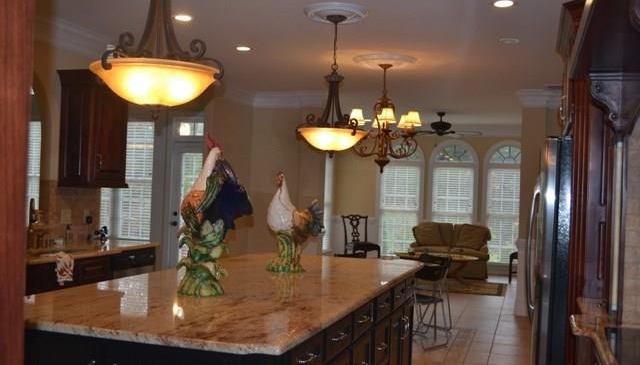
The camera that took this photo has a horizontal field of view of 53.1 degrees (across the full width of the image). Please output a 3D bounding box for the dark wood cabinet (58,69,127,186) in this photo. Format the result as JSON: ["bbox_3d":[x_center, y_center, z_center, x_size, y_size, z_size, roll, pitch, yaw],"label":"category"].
[{"bbox_3d":[-2.136,-0.495,6.152,0.360,1.070,0.580,2,-1,18],"label":"dark wood cabinet"}]

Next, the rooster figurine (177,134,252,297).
[{"bbox_3d":[-0.509,0.159,3.090,0.360,0.770,0.230,2,-1,-9],"label":"rooster figurine"}]

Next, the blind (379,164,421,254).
[{"bbox_3d":[1.572,0.567,12.694,0.800,1.810,0.060,2,-1,18],"label":"blind"}]

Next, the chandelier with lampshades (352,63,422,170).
[{"bbox_3d":[0.625,-0.632,6.270,0.710,1.070,0.710,2,-1,18],"label":"chandelier with lampshades"}]

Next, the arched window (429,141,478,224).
[{"bbox_3d":[2.597,0.350,12.405,0.950,2.330,0.120,2,-1,18],"label":"arched window"}]

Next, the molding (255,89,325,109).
[{"bbox_3d":[-0.489,-1.255,9.729,1.170,0.270,0.160,2,-1,18],"label":"molding"}]

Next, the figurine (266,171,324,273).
[{"bbox_3d":[-0.180,0.275,4.670,0.390,0.700,0.260,2,-1,-22],"label":"figurine"}]

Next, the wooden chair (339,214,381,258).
[{"bbox_3d":[0.775,1.130,11.950,0.560,1.030,0.580,3,-1,-27],"label":"wooden chair"}]

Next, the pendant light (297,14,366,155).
[{"bbox_3d":[0.104,-0.711,4.682,0.515,1.040,0.515,2,-1,0],"label":"pendant light"}]

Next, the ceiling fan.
[{"bbox_3d":[1.921,-0.917,10.129,1.300,0.380,1.300,2,-1,18],"label":"ceiling fan"}]

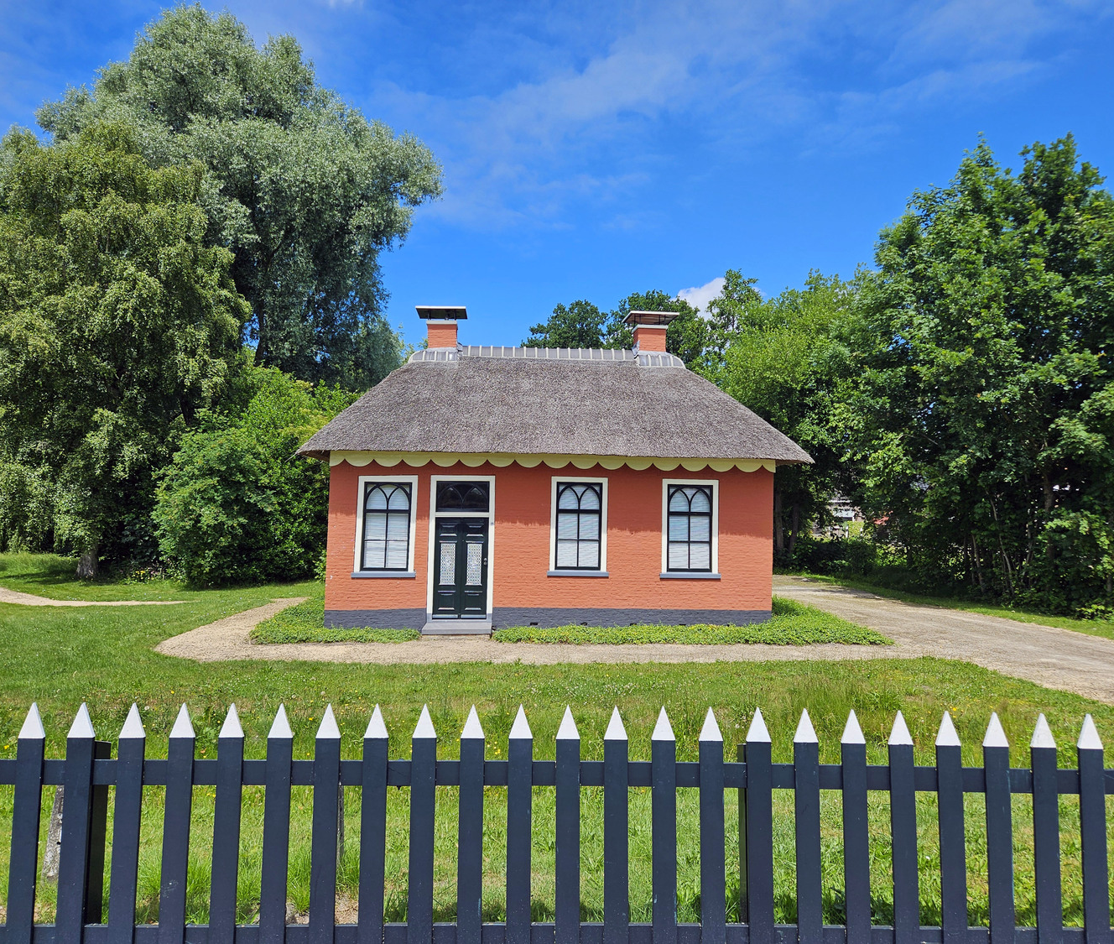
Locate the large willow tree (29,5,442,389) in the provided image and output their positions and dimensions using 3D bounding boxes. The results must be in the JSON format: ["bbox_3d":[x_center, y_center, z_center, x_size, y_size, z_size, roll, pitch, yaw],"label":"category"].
[{"bbox_3d":[-16.154,-9.001,39.344,20.000,27.320,18.000,1,-5,0],"label":"large willow tree"}]

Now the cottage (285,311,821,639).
[{"bbox_3d":[-0.147,-0.201,18.074,9.590,6.750,5.300,1,-5,-5],"label":"cottage"}]

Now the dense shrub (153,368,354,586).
[{"bbox_3d":[-10.341,0.131,28.373,6.900,7.470,5.600,1,-5,0],"label":"dense shrub"}]

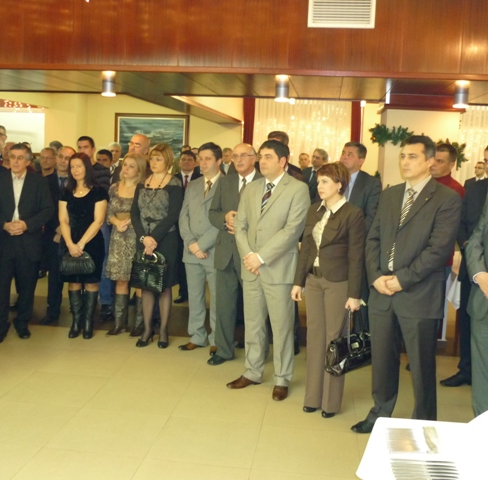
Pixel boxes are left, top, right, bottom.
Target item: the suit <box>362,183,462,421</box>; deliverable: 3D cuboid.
[{"bbox_3d":[1.003,0.386,3.768,0.360,1.525,0.550,-3,9,-42],"label":"suit"}]

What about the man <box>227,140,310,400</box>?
[{"bbox_3d":[0.184,0.199,4.395,0.570,1.790,0.400,6,8,29],"label":"man"}]

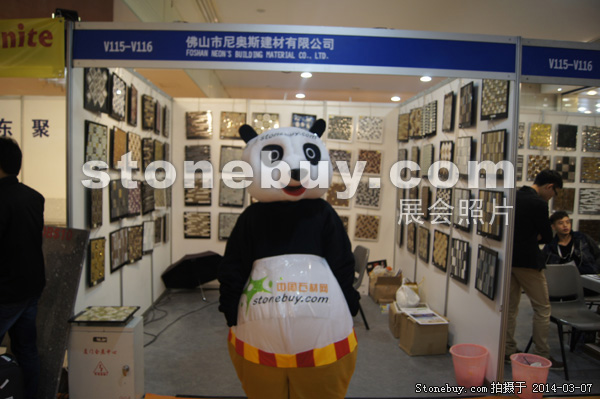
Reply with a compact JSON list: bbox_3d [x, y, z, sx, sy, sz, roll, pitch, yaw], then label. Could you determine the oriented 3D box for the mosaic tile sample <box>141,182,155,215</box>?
[{"bbox_3d":[-1.594,-0.024,4.746,0.030,0.345,0.335,1,3,-3],"label":"mosaic tile sample"}]

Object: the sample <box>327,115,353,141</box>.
[{"bbox_3d":[0.542,-0.947,6.024,0.337,0.349,0.022,1,3,-7],"label":"sample"}]

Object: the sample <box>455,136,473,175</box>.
[{"bbox_3d":[1.413,-0.359,3.833,0.030,0.345,0.335,1,3,-3],"label":"sample"}]

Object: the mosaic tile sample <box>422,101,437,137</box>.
[{"bbox_3d":[1.365,-0.837,4.707,0.025,0.355,0.335,1,3,-11],"label":"mosaic tile sample"}]

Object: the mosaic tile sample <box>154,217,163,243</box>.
[{"bbox_3d":[-1.642,0.359,5.205,0.022,0.330,0.334,1,3,-6],"label":"mosaic tile sample"}]

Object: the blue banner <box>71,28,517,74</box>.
[{"bbox_3d":[0.004,-0.979,2.992,2.940,0.192,0.030,1,3,-3],"label":"blue banner"}]

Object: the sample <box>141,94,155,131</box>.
[{"bbox_3d":[-1.588,-0.903,4.721,0.025,0.357,0.338,1,3,1],"label":"sample"}]

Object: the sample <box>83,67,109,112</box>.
[{"bbox_3d":[-1.497,-0.823,3.326,0.025,0.357,0.338,2,3,7],"label":"sample"}]

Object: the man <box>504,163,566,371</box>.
[{"bbox_3d":[1.956,0.557,3.730,0.550,1.650,0.470,1,3,-11],"label":"man"}]

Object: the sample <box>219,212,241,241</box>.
[{"bbox_3d":[-0.890,0.361,5.910,0.335,0.355,0.030,1,3,-3],"label":"sample"}]

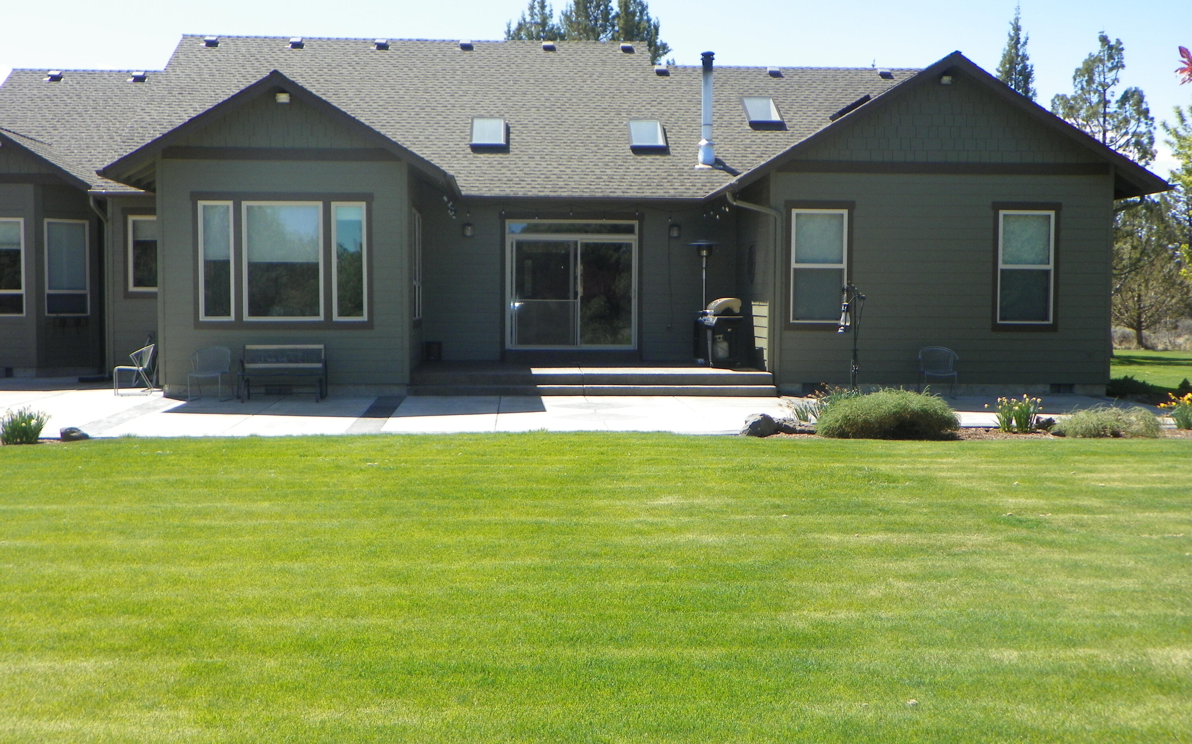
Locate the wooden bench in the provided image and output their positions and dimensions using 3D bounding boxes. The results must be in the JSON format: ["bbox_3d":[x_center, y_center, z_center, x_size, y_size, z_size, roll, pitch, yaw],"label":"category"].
[{"bbox_3d":[-4.602,0.013,20.763,1.270,0.800,0.700,0,4,-4],"label":"wooden bench"}]

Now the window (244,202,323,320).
[{"bbox_3d":[-4.749,-1.680,21.415,1.220,1.820,0.100,0,4,-4],"label":"window"}]

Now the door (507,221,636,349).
[{"bbox_3d":[-0.449,-1.604,26.016,2.430,2.400,0.130,0,4,-4],"label":"door"}]

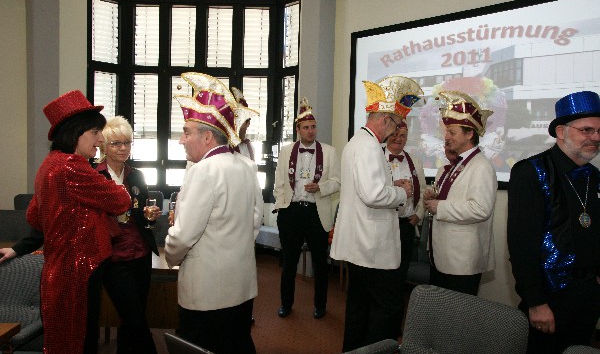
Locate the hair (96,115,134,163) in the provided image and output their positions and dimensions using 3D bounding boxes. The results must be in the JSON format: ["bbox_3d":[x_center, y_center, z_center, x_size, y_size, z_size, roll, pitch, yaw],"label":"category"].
[{"bbox_3d":[-1.071,-0.221,2.620,0.210,0.260,0.230,-1,4,-36],"label":"hair"}]

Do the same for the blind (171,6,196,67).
[{"bbox_3d":[-1.517,-1.827,5.850,0.320,0.790,0.060,2,3,1],"label":"blind"}]

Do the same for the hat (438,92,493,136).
[{"bbox_3d":[1.125,-0.424,3.050,0.340,0.290,0.220,2,3,4],"label":"hat"}]

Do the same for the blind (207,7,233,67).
[{"bbox_3d":[-1.043,-1.819,5.850,0.320,0.790,0.060,2,3,1],"label":"blind"}]

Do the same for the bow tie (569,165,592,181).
[{"bbox_3d":[1.220,-0.014,1.950,0.125,0.065,0.040,1,4,-13],"label":"bow tie"}]

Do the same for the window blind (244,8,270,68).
[{"bbox_3d":[-0.562,-1.810,5.850,0.320,0.790,0.060,2,3,1],"label":"window blind"}]

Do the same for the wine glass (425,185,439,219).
[{"bbox_3d":[0.836,0.139,2.850,0.068,0.205,0.068,5,3,0],"label":"wine glass"}]

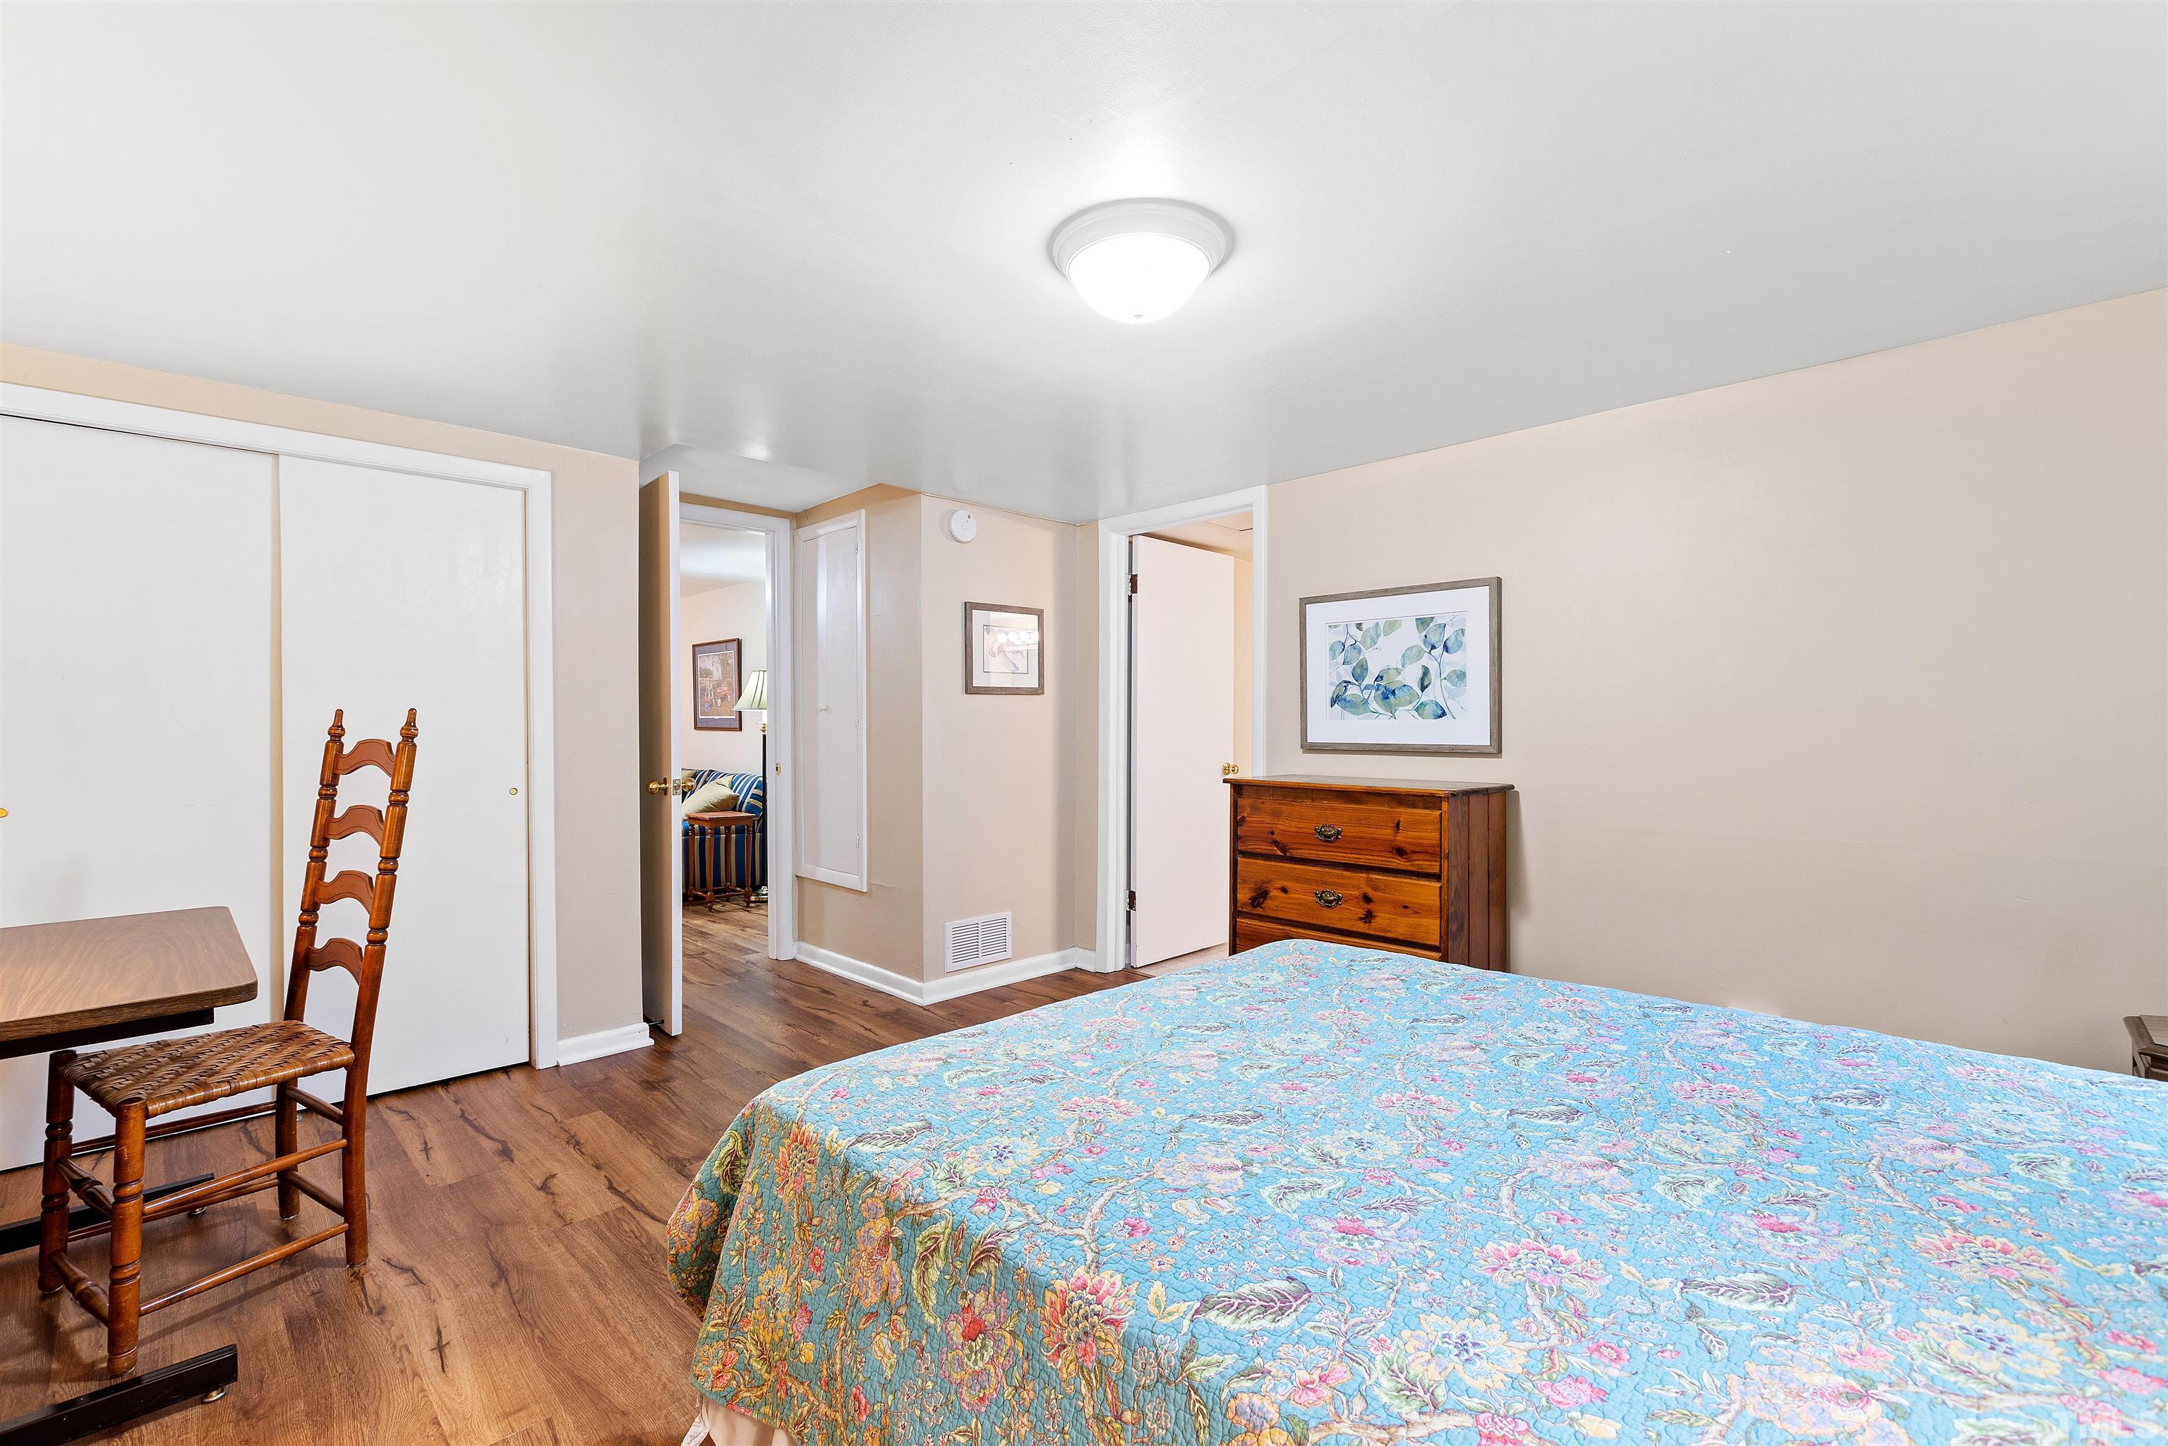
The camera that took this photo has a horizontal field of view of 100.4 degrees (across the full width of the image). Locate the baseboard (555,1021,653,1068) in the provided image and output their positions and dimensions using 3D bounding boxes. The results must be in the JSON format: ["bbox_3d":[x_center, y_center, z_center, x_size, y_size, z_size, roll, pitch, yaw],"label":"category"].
[{"bbox_3d":[-1.673,1.129,3.179,0.300,0.090,0.022,-1,1,-44],"label":"baseboard"}]

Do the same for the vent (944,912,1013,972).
[{"bbox_3d":[-0.454,0.950,3.953,0.357,0.207,0.015,-1,1,-44],"label":"vent"}]

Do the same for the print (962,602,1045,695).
[{"bbox_3d":[-0.348,-0.323,4.041,0.452,0.402,0.022,-1,1,-44],"label":"print"}]

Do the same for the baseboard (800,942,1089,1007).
[{"bbox_3d":[-0.679,1.117,4.416,0.910,0.090,1.120,-1,1,-44],"label":"baseboard"}]

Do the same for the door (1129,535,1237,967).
[{"bbox_3d":[0.506,0.130,4.452,0.710,2.030,0.035,-1,1,-44],"label":"door"}]

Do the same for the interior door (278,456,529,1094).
[{"bbox_3d":[-2.112,0.192,2.858,0.630,1.960,0.035,-1,1,-44],"label":"interior door"}]

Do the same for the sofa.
[{"bbox_3d":[-3.189,0.743,6.911,0.900,0.800,1.950,-1,1,-44],"label":"sofa"}]

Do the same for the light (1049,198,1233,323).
[{"bbox_3d":[0.109,-0.851,1.740,0.360,0.150,0.360,0,1,0],"label":"light"}]

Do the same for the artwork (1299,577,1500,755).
[{"bbox_3d":[1.088,-0.185,3.202,0.025,0.580,0.750,-1,1,-44],"label":"artwork"}]

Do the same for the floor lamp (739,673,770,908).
[{"bbox_3d":[-2.155,0.390,5.959,0.430,1.520,0.430,-1,1,-44],"label":"floor lamp"}]

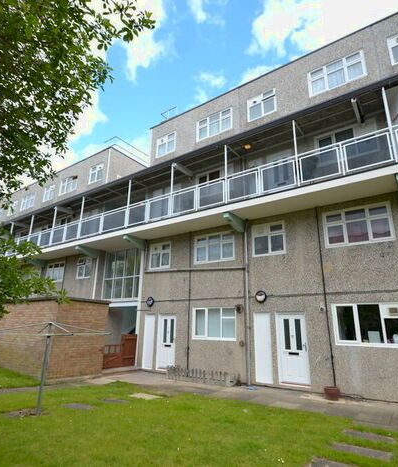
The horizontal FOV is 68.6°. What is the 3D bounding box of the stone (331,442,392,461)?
[{"bbox_3d":[2.369,3.197,4.260,0.760,0.050,0.360,-10,-20,31],"label":"stone"}]

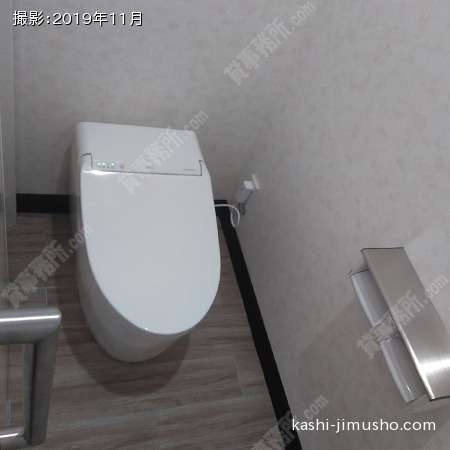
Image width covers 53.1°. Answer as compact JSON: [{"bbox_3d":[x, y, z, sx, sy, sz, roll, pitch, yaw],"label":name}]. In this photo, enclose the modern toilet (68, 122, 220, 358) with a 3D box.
[{"bbox_3d":[-0.272,0.101,1.417,0.376,0.481,0.685,1,54,-23],"label":"modern toilet"}]

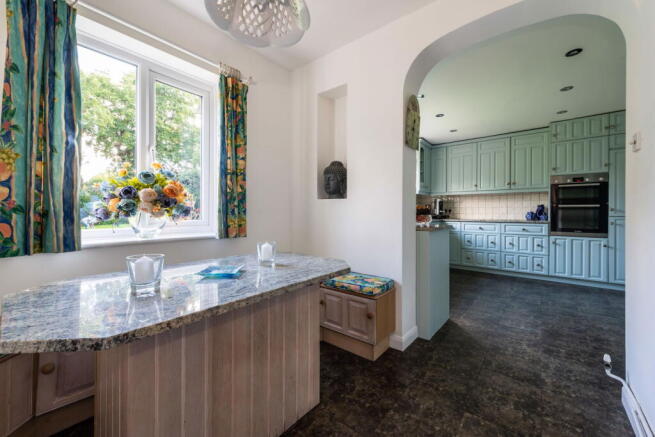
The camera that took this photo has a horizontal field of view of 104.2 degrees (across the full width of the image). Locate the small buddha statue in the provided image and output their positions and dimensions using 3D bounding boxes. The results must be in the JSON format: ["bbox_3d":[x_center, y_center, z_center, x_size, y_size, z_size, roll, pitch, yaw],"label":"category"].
[{"bbox_3d":[0.095,-0.355,2.411,0.235,0.367,0.220,0,0,40],"label":"small buddha statue"}]

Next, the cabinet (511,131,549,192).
[{"bbox_3d":[3.450,-0.938,4.349,0.493,0.910,0.339,0,0,40],"label":"cabinet"}]

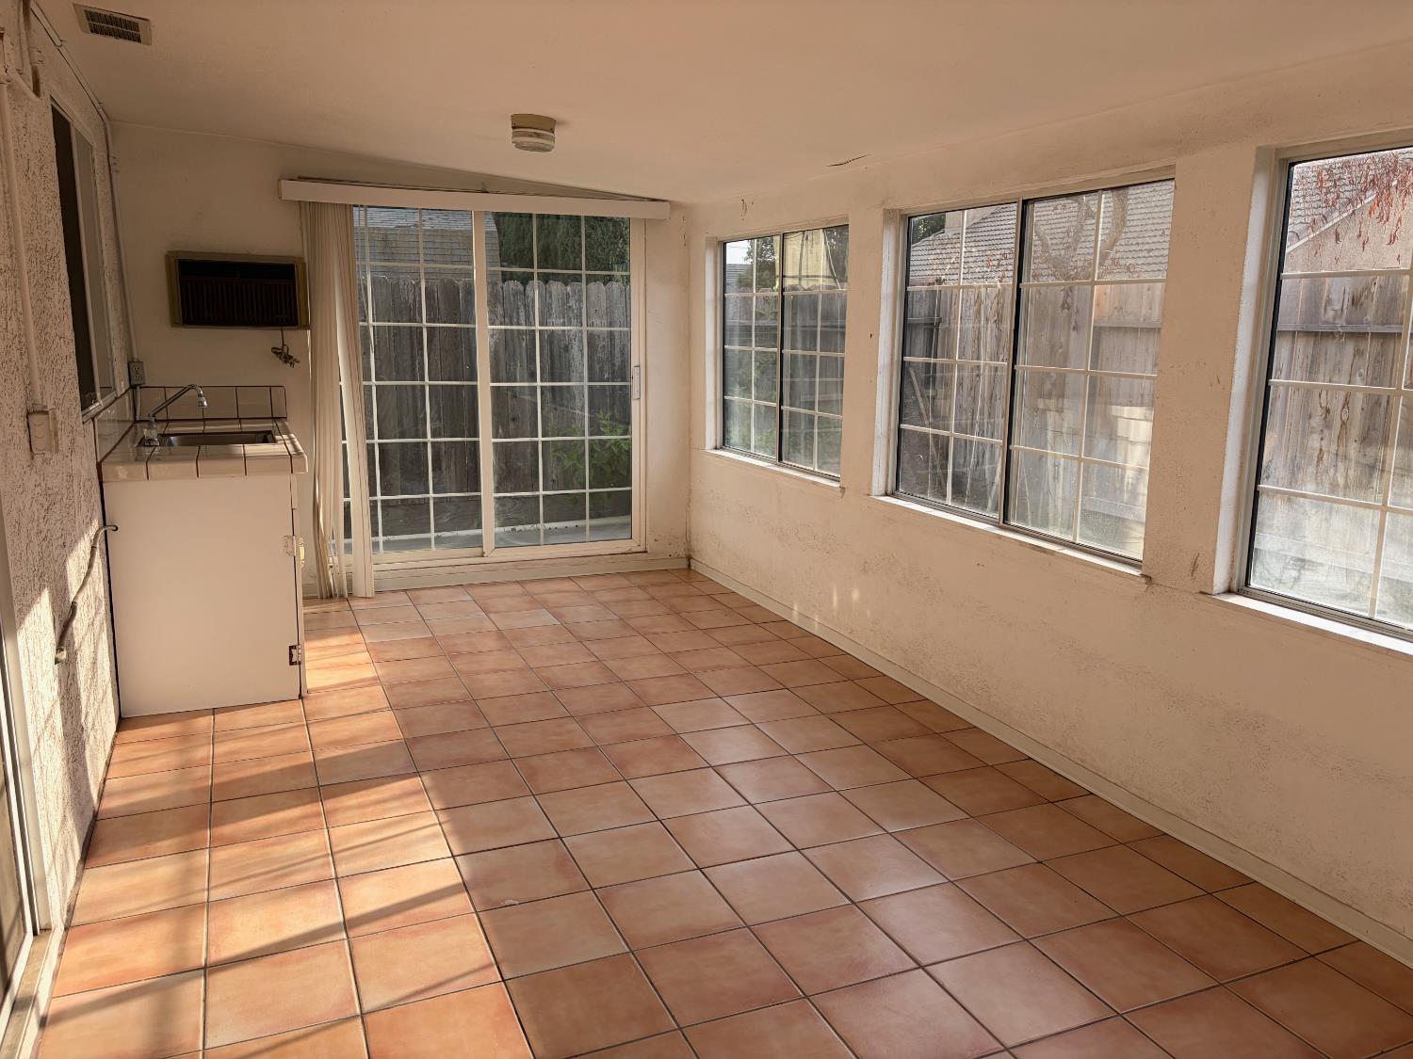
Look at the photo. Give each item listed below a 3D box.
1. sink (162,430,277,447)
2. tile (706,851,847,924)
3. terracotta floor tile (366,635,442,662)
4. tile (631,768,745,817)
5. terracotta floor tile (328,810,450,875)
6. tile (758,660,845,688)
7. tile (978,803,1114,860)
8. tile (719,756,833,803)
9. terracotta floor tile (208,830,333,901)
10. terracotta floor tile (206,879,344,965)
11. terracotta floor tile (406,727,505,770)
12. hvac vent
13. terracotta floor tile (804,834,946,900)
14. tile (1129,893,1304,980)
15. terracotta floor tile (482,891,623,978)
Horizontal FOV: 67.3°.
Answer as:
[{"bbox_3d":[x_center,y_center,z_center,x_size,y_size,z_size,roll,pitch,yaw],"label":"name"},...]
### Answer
[{"bbox_3d":[-2.094,-0.297,4.511,0.494,0.180,0.494,-3,12,-23],"label":"sink"},{"bbox_3d":[0.181,0.953,2.824,0.299,0.010,0.299,-3,12,-23],"label":"tile"},{"bbox_3d":[-1.354,0.542,4.774,0.299,0.010,0.299,-3,12,-23],"label":"terracotta floor tile"},{"bbox_3d":[-0.060,0.839,3.357,0.298,0.010,0.298,-3,12,-23],"label":"tile"},{"bbox_3d":[-0.896,0.889,2.997,0.298,0.010,0.298,-3,12,-23],"label":"terracotta floor tile"},{"bbox_3d":[0.409,0.624,4.557,0.299,0.010,0.299,-3,12,-23],"label":"tile"},{"bbox_3d":[1.018,0.899,3.171,0.298,0.010,0.298,-3,12,-23],"label":"tile"},{"bbox_3d":[0.219,0.830,3.503,0.300,0.011,0.300,-3,12,-23],"label":"tile"},{"bbox_3d":[-1.175,0.905,2.877,0.298,0.010,0.298,-3,12,-23],"label":"terracotta floor tile"},{"bbox_3d":[-1.058,0.962,2.605,0.298,0.012,0.298,-3,12,-23],"label":"terracotta floor tile"},{"bbox_3d":[-0.866,0.770,3.694,0.298,0.010,0.298,-4,12,-23],"label":"terracotta floor tile"},{"bbox_3d":[-1.789,-1.519,3.216,0.195,0.020,0.345,1,10,-24],"label":"hvac vent"},{"bbox_3d":[0.460,0.933,2.936,0.298,0.012,0.298,-3,12,-23],"label":"terracotta floor tile"},{"bbox_3d":[1.261,1.009,2.633,0.298,0.012,0.298,-3,12,-23],"label":"tile"},{"bbox_3d":[-0.377,0.988,2.583,0.294,0.012,0.294,-3,12,-23],"label":"terracotta floor tile"}]

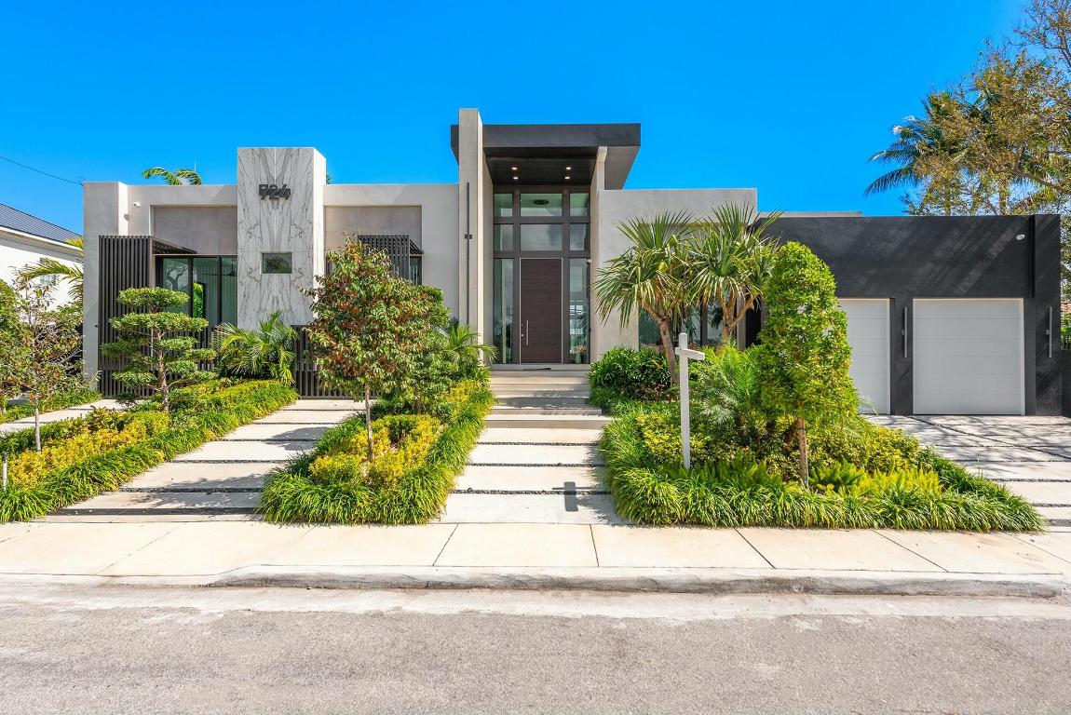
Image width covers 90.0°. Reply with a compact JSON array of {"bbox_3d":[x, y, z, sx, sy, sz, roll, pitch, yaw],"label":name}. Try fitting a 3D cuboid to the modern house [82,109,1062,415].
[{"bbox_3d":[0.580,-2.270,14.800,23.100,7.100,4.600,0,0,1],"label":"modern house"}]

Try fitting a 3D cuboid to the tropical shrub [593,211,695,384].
[{"bbox_3d":[2.410,-1.282,11.800,2.200,3.950,2.100,0,0,1],"label":"tropical shrub"}]

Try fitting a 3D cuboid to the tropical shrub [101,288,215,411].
[{"bbox_3d":[-8.035,-0.168,11.400,2.100,2.700,2.000,0,0,1],"label":"tropical shrub"}]

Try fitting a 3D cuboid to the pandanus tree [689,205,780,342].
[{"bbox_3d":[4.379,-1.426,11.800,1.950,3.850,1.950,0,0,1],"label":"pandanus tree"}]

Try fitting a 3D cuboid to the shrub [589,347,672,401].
[{"bbox_3d":[2.120,0.372,11.900,1.800,1.200,1.500,0,0,1],"label":"shrub"}]

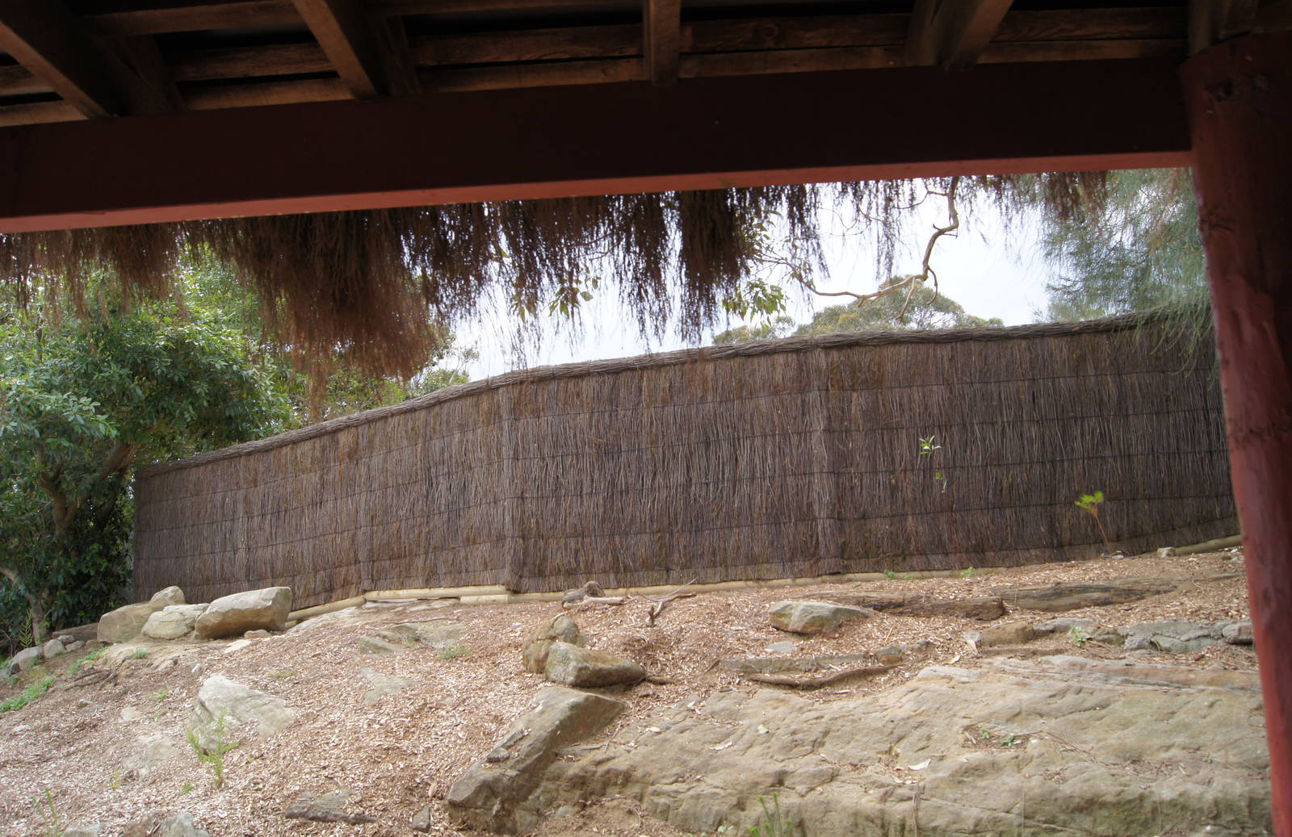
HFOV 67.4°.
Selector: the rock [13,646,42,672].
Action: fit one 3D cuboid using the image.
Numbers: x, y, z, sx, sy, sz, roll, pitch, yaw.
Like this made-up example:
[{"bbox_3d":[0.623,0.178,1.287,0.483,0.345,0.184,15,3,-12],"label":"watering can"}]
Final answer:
[{"bbox_3d":[-7.021,2.725,11.000,0.272,0.258,0.270,4,-9,-32],"label":"rock"}]

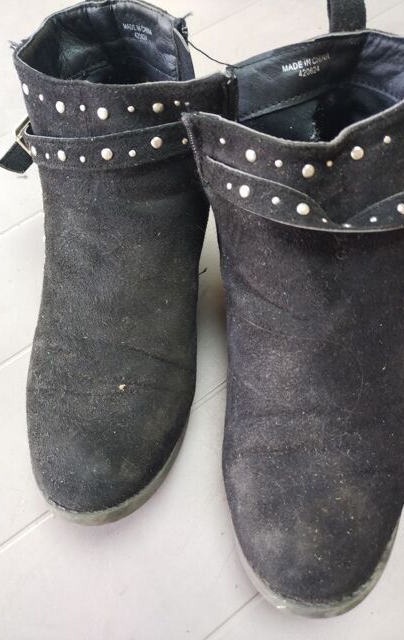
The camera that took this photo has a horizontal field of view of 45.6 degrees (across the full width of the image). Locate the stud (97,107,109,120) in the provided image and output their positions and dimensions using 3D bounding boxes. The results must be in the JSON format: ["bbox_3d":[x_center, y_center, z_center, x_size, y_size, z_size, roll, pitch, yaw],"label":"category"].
[{"bbox_3d":[-0.051,-0.107,0.249,0.006,0.006,0.003,8,40,10],"label":"stud"}]

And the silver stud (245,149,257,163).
[{"bbox_3d":[0.023,-0.078,0.229,0.006,0.006,0.003,24,42,17],"label":"silver stud"}]

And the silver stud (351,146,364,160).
[{"bbox_3d":[0.073,-0.078,0.224,0.006,0.006,0.003,-14,36,-1],"label":"silver stud"}]

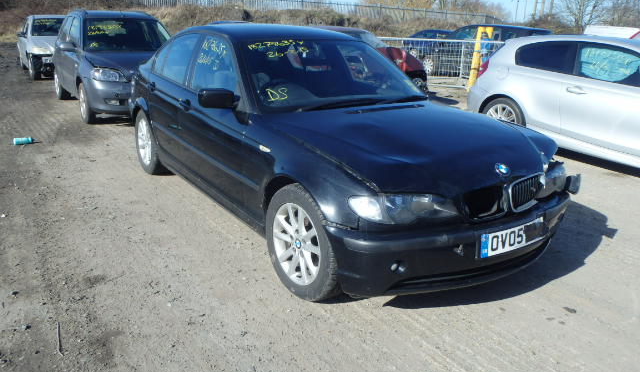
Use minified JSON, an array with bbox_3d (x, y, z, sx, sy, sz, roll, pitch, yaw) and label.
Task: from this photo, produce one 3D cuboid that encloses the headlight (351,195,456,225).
[{"bbox_3d":[0.373,0.111,2.328,0.520,0.155,0.240,-5,19,-20],"label":"headlight"}]

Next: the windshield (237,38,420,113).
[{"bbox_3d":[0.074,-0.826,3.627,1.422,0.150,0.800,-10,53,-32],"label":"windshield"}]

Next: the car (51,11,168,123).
[{"bbox_3d":[-3.224,-2.045,8.434,1.700,1.530,3.925,-10,21,-32],"label":"car"}]

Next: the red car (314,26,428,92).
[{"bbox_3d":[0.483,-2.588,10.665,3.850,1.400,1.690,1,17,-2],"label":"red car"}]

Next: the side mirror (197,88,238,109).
[{"bbox_3d":[-0.634,-0.554,3.209,0.215,0.118,0.110,-10,21,-33],"label":"side mirror"}]

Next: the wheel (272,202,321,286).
[{"bbox_3d":[-0.060,0.293,2.736,0.190,0.436,0.436,-12,22,-35],"label":"wheel"}]

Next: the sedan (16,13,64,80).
[{"bbox_3d":[-6.214,-3.409,12.496,1.720,1.420,4.000,-9,21,-32],"label":"sedan"}]

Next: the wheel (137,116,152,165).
[{"bbox_3d":[-1.569,-0.421,4.883,0.190,0.436,0.436,-10,21,-32],"label":"wheel"}]

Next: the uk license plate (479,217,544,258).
[{"bbox_3d":[0.973,0.249,2.573,0.520,0.111,0.020,-10,13,-33],"label":"uk license plate"}]

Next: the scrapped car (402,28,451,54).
[{"bbox_3d":[5.206,-5.467,20.349,1.730,1.380,4.200,-9,21,-32],"label":"scrapped car"}]

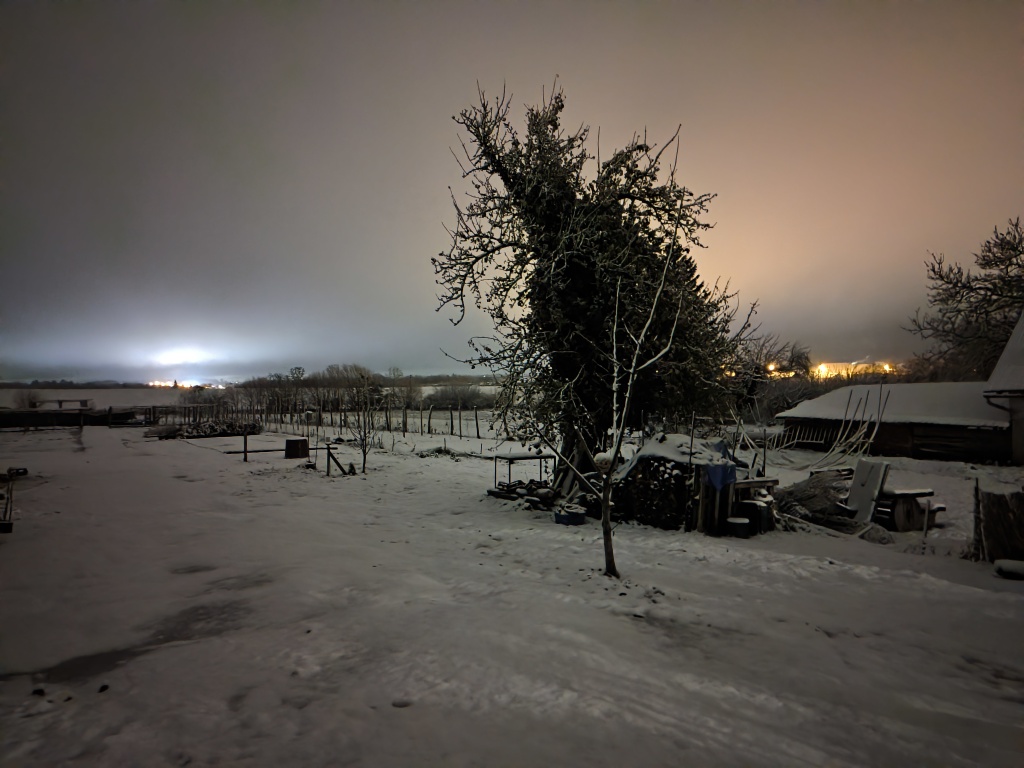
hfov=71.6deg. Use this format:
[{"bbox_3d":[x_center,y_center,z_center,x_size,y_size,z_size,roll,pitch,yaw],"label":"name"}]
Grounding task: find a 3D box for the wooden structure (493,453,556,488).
[{"bbox_3d":[0.330,2.020,15.600,1.250,0.780,0.750,0,0,-31],"label":"wooden structure"}]

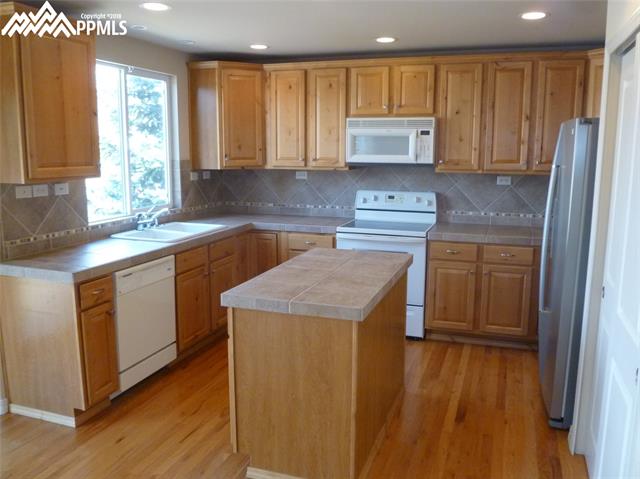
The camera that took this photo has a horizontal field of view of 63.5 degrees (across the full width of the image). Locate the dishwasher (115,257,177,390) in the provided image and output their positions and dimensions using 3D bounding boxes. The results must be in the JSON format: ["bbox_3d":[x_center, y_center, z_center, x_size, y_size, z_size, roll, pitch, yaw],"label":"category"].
[{"bbox_3d":[-1.394,0.533,3.512,0.587,0.810,0.596,3,10,19],"label":"dishwasher"}]

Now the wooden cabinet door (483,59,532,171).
[{"bbox_3d":[1.520,-0.990,4.170,0.317,0.848,0.024,4,10,18],"label":"wooden cabinet door"}]

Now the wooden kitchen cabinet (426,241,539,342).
[{"bbox_3d":[1.389,0.392,4.406,0.863,0.850,0.639,3,10,19],"label":"wooden kitchen cabinet"}]

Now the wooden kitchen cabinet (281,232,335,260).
[{"bbox_3d":[0.006,0.310,4.889,0.536,0.850,0.639,3,10,19],"label":"wooden kitchen cabinet"}]

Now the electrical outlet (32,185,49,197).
[{"bbox_3d":[-1.755,-0.304,3.267,0.015,0.075,0.117,3,10,19],"label":"electrical outlet"}]

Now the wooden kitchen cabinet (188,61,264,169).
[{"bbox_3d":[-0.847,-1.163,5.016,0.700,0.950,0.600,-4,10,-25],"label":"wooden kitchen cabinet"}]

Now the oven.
[{"bbox_3d":[0.606,0.199,4.612,0.760,1.195,0.700,4,10,19],"label":"oven"}]

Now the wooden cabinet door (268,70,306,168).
[{"bbox_3d":[-0.286,-1.101,4.771,0.327,0.848,0.024,4,10,18],"label":"wooden cabinet door"}]

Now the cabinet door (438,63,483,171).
[{"bbox_3d":[1.150,-1.001,4.243,0.323,0.845,0.022,3,9,18],"label":"cabinet door"}]

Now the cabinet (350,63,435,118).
[{"bbox_3d":[0.671,-1.292,4.550,0.770,0.457,0.331,3,10,19],"label":"cabinet"}]

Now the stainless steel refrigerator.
[{"bbox_3d":[1.791,0.173,3.141,0.780,1.750,0.860,4,10,19],"label":"stainless steel refrigerator"}]

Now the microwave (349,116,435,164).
[{"bbox_3d":[0.660,-0.869,4.585,0.758,0.382,0.405,3,10,19],"label":"microwave"}]

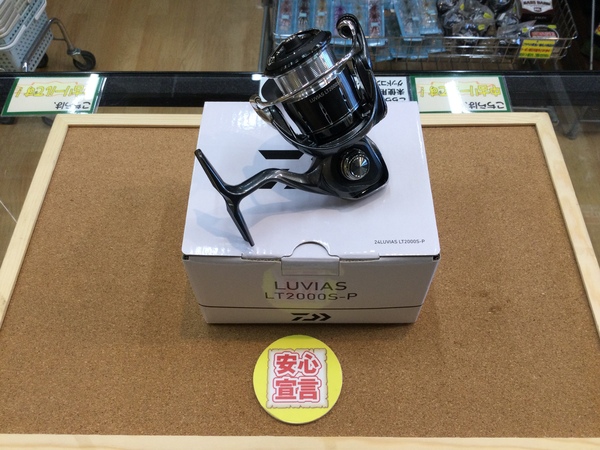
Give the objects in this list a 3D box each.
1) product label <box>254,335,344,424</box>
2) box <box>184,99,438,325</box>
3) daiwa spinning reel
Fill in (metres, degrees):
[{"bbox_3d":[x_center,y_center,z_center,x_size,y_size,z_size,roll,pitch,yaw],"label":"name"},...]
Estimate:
[{"bbox_3d":[-0.002,0.101,0.355,0.059,0.002,0.059,0,55,1],"label":"product label"},{"bbox_3d":[0.008,-0.008,0.374,0.145,0.092,0.123,0,55,1],"label":"box"},{"bbox_3d":[0.000,-0.043,0.287,0.101,0.097,0.056,-28,29,3],"label":"daiwa spinning reel"}]

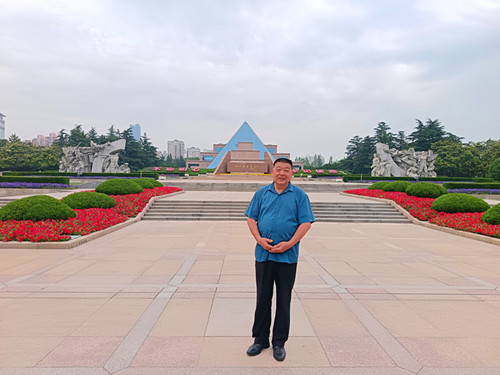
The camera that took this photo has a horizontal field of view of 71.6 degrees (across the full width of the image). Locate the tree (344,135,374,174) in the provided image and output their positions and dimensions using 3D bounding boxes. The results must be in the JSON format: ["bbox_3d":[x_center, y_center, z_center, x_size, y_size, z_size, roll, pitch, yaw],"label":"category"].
[{"bbox_3d":[23.056,-6.885,73.000,6.200,8.600,6.000,0,0,-1],"label":"tree"}]

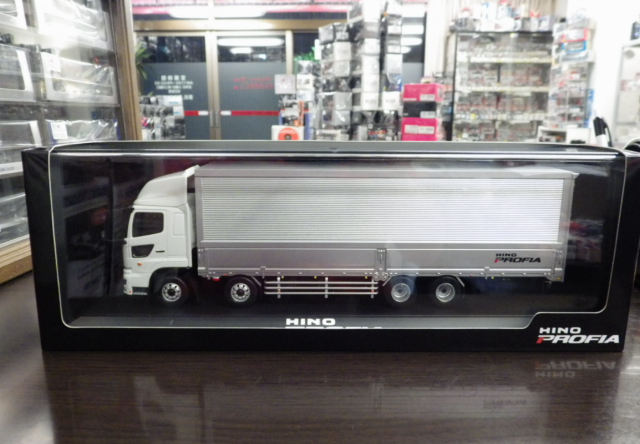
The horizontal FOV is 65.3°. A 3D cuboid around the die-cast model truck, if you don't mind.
[{"bbox_3d":[0.015,0.006,0.339,0.280,0.088,0.059,0,11,-2],"label":"die-cast model truck"}]

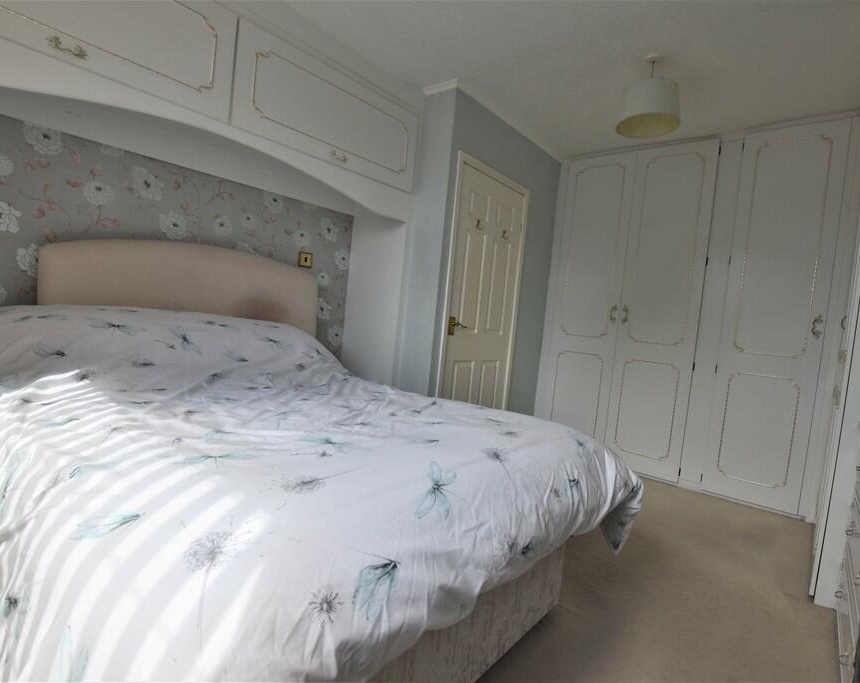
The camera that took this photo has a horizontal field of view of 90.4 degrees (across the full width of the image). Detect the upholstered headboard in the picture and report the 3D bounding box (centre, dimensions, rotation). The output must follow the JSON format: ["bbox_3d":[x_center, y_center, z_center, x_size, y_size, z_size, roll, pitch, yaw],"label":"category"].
[{"bbox_3d":[-1.253,-0.179,2.366,0.090,0.680,1.370,8,6,43],"label":"upholstered headboard"}]

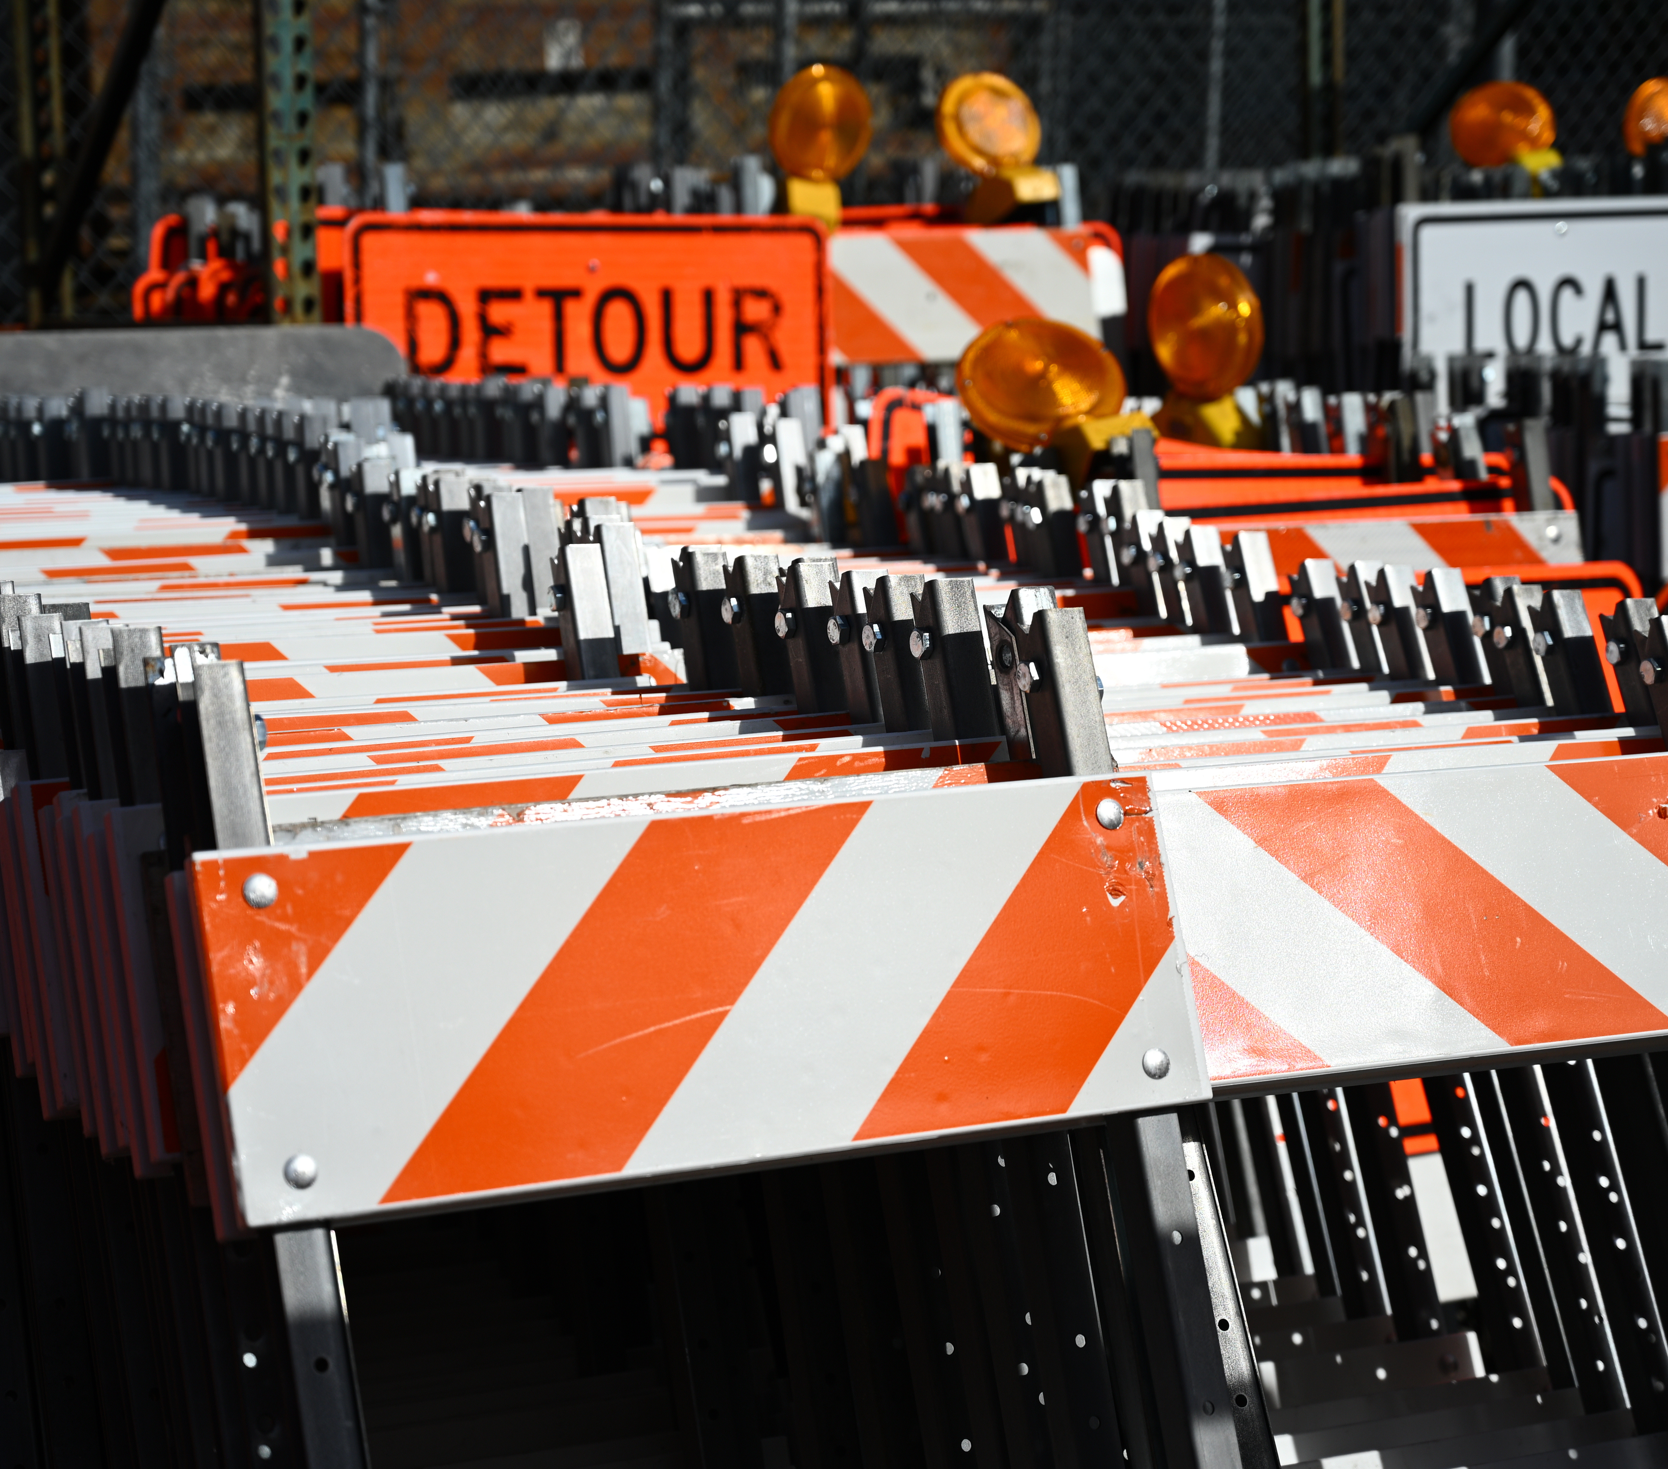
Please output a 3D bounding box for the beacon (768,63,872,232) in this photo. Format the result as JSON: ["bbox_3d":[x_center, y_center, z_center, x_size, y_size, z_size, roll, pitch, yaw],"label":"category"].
[{"bbox_3d":[-0.019,-0.881,5.990,0.184,0.320,0.105,-5,10,-30],"label":"beacon"}]

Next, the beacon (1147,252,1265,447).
[{"bbox_3d":[0.456,-0.429,4.702,0.105,0.320,0.184,-12,14,-43],"label":"beacon"}]

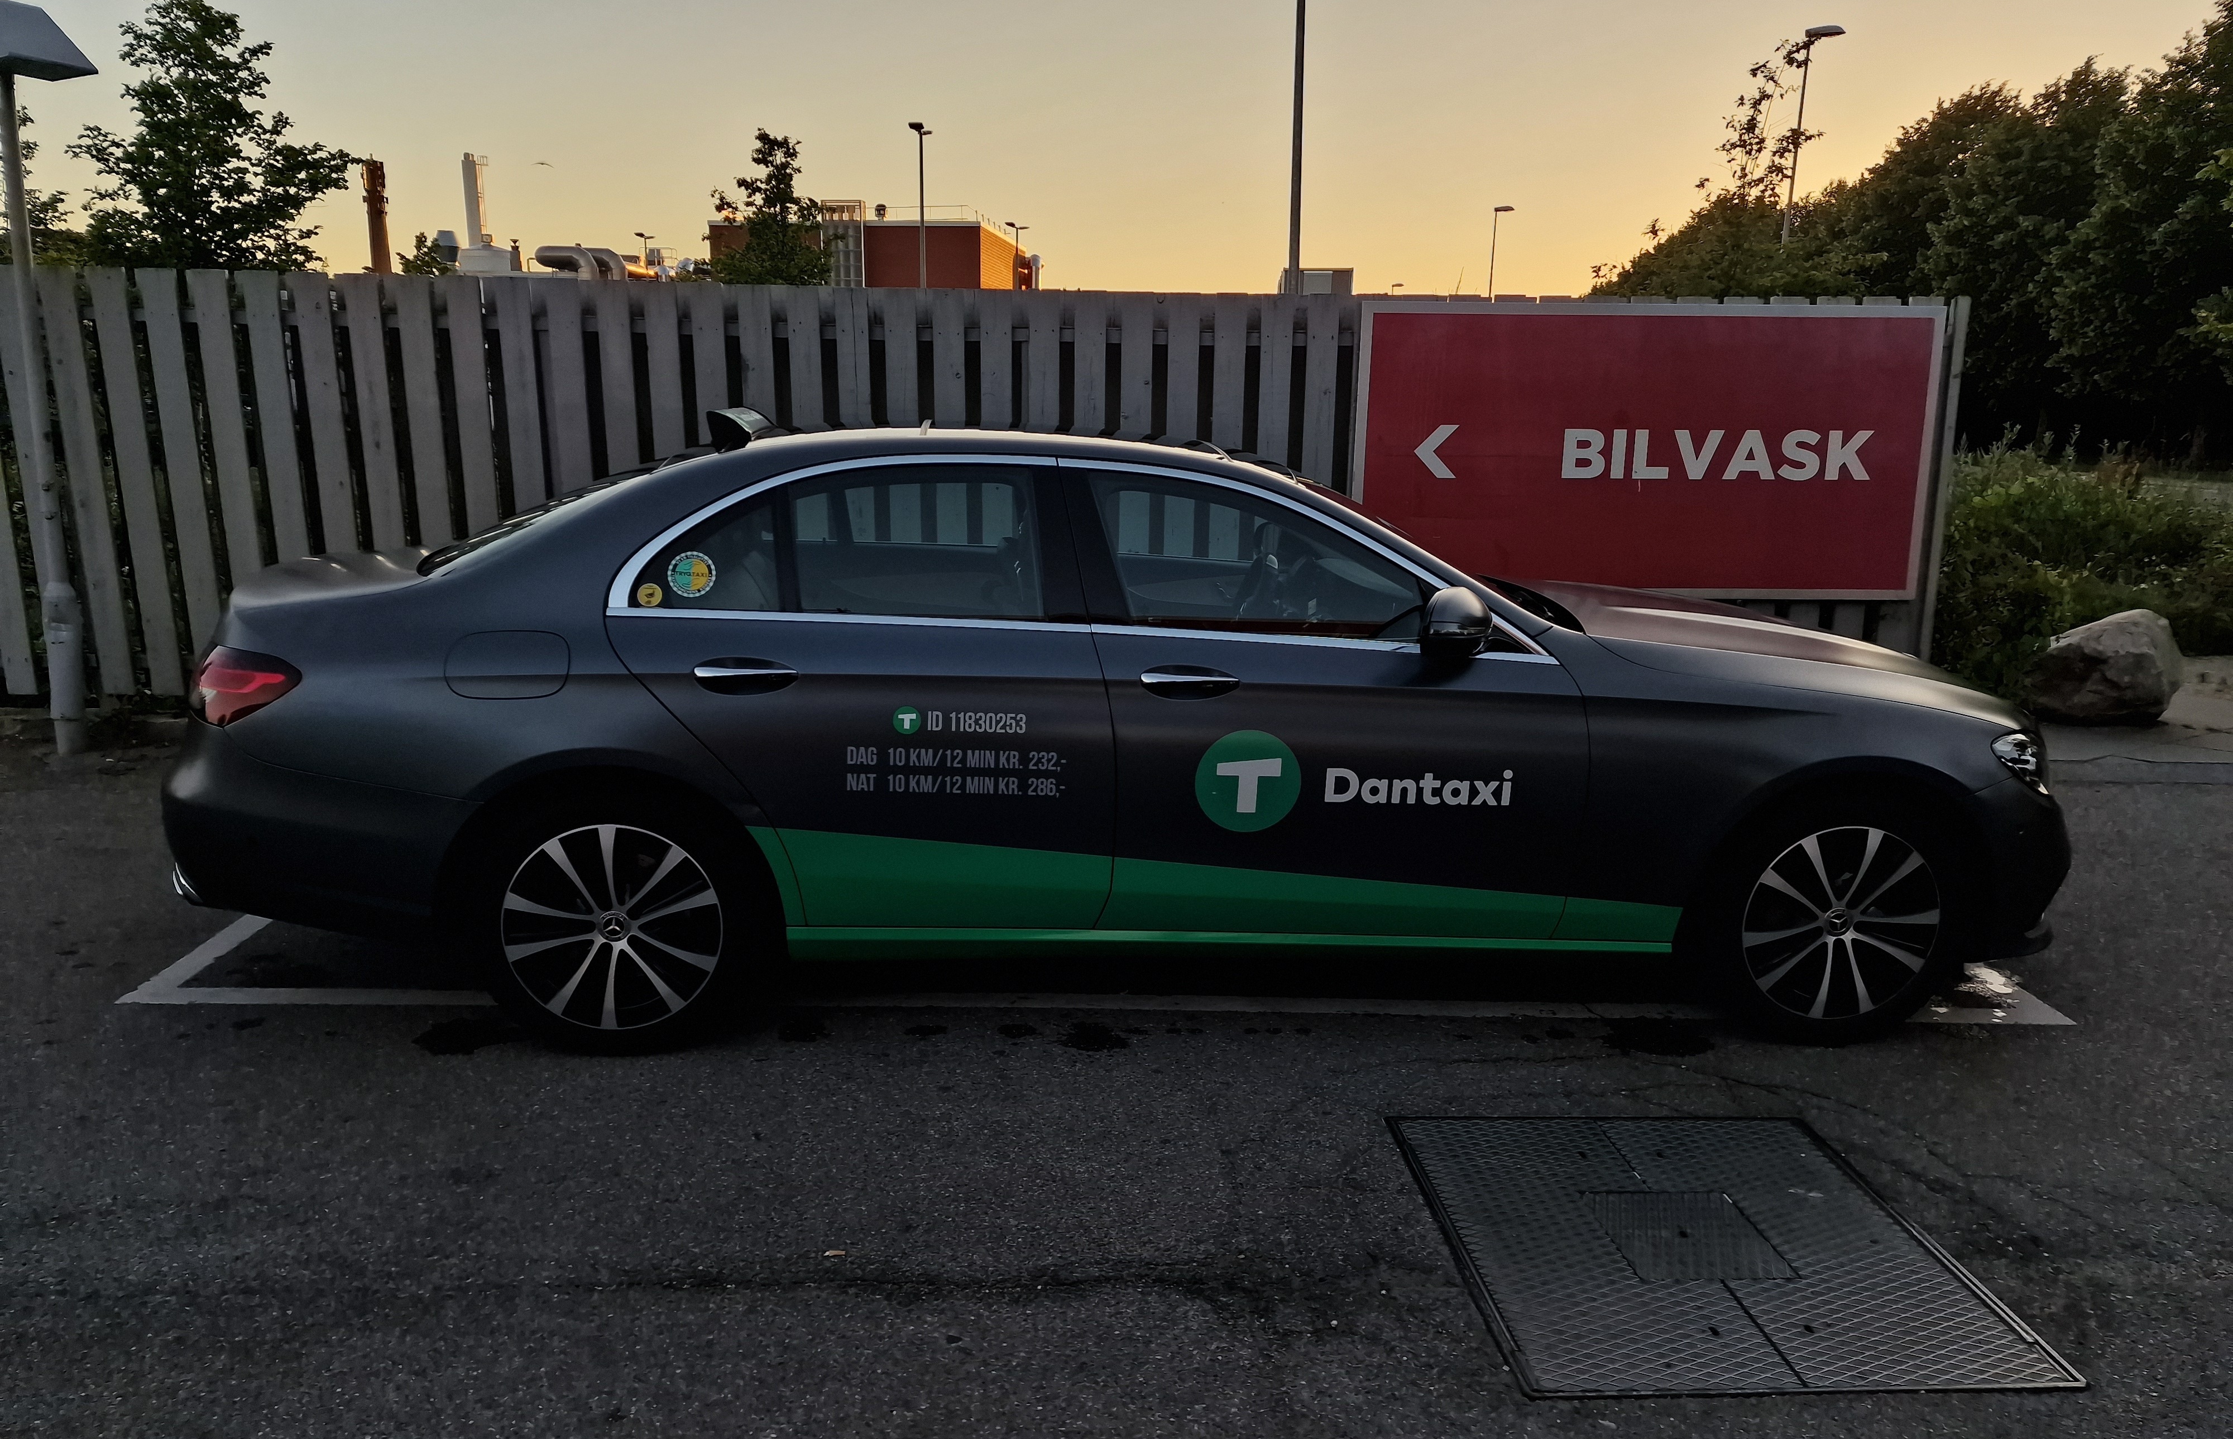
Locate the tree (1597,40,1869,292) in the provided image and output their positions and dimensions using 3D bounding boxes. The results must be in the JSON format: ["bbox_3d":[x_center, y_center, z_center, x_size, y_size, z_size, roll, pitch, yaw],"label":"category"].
[{"bbox_3d":[10.561,-7.840,25.876,4.400,7.510,4.200,6,13,21],"label":"tree"}]

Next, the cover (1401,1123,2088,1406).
[{"bbox_3d":[1.108,1.011,2.873,0.935,0.030,0.920,1,13,-3],"label":"cover"}]

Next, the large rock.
[{"bbox_3d":[5.047,-0.259,7.521,0.720,0.530,0.600,10,15,33],"label":"large rock"}]

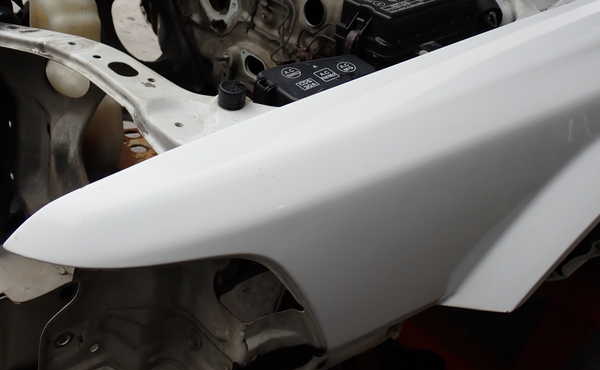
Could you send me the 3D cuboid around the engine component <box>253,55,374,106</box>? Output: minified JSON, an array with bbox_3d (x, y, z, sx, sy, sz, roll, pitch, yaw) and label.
[{"bbox_3d":[0.032,-0.135,0.979,0.152,0.062,0.106,-24,43,-28],"label":"engine component"}]

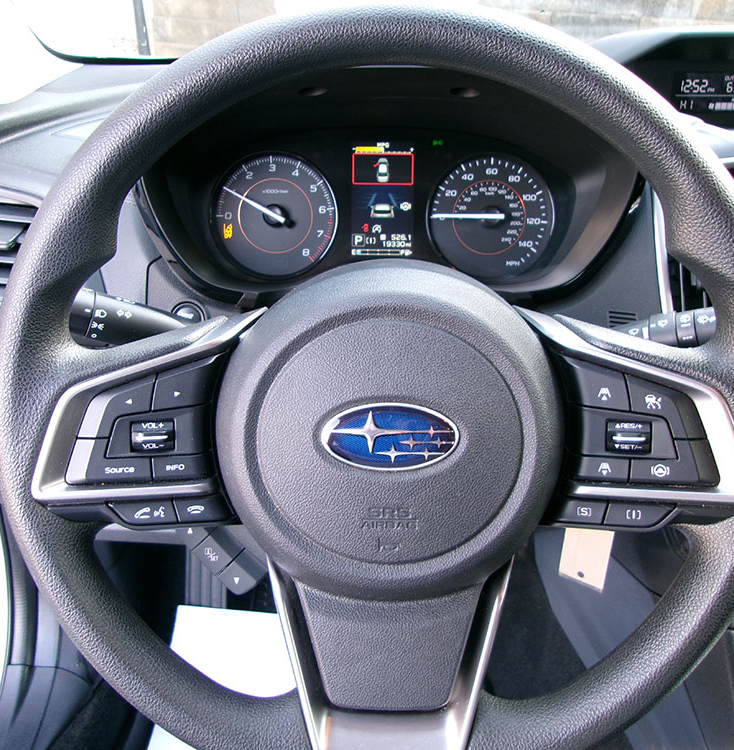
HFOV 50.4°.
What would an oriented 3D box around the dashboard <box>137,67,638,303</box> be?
[{"bbox_3d":[0.016,-0.136,0.580,0.345,0.160,0.100,0,6,0],"label":"dashboard"}]

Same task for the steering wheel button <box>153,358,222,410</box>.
[{"bbox_3d":[-0.084,0.004,0.365,0.032,0.025,0.012,0,7,0],"label":"steering wheel button"}]

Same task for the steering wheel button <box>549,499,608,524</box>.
[{"bbox_3d":[0.102,0.066,0.378,0.028,0.013,0.010,0,7,0],"label":"steering wheel button"}]

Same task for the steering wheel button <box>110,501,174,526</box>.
[{"bbox_3d":[-0.110,0.067,0.383,0.031,0.013,0.010,0,7,0],"label":"steering wheel button"}]

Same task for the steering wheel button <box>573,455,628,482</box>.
[{"bbox_3d":[0.111,0.045,0.370,0.028,0.013,0.010,0,7,0],"label":"steering wheel button"}]

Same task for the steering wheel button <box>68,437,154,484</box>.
[{"bbox_3d":[-0.122,0.041,0.369,0.040,0.022,0.010,0,7,0],"label":"steering wheel button"}]

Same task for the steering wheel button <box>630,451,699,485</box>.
[{"bbox_3d":[0.143,0.044,0.376,0.034,0.016,0.010,0,7,0],"label":"steering wheel button"}]

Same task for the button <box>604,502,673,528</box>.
[{"bbox_3d":[0.132,0.068,0.383,0.034,0.013,0.010,0,7,0],"label":"button"}]

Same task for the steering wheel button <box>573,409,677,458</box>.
[{"bbox_3d":[0.121,0.028,0.368,0.048,0.024,0.012,0,7,0],"label":"steering wheel button"}]

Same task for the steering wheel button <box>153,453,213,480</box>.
[{"bbox_3d":[-0.087,0.043,0.370,0.028,0.014,0.010,0,7,0],"label":"steering wheel button"}]

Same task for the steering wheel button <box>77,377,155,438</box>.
[{"bbox_3d":[-0.118,0.015,0.366,0.037,0.029,0.010,0,7,0],"label":"steering wheel button"}]

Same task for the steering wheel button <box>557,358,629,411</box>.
[{"bbox_3d":[0.108,0.004,0.371,0.034,0.025,0.010,0,7,0],"label":"steering wheel button"}]

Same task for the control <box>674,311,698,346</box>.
[{"bbox_3d":[0.177,-0.025,0.433,0.013,0.021,0.021,-8,3,6],"label":"control"}]

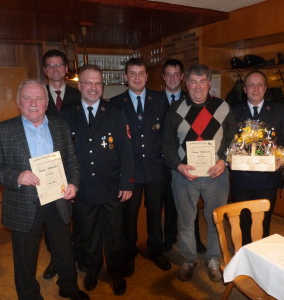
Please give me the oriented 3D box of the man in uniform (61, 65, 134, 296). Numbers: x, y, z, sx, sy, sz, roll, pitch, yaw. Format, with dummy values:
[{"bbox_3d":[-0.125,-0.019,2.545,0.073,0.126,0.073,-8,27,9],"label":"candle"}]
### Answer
[{"bbox_3d":[-0.341,0.243,2.267,0.580,1.740,0.380,0,10,10],"label":"man in uniform"}]

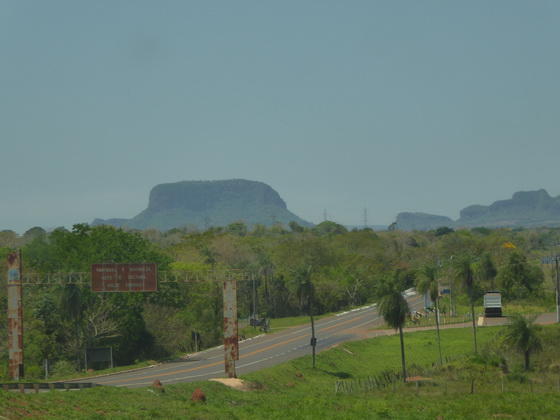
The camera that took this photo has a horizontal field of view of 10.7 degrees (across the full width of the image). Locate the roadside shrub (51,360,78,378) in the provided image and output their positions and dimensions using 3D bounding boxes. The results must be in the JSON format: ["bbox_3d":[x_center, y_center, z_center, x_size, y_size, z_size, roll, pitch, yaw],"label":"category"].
[{"bbox_3d":[-19.821,14.603,274.000,2.400,1.650,2.100,-1,0,-1],"label":"roadside shrub"}]

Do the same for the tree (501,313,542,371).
[{"bbox_3d":[22.191,12.083,275.000,3.850,5.300,3.700,-1,0,-1],"label":"tree"}]

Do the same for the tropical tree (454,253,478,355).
[{"bbox_3d":[19.256,9.679,309.000,2.500,10.500,2.500,-1,0,-1],"label":"tropical tree"}]

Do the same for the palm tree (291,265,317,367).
[{"bbox_3d":[2.261,10.152,288.000,2.500,9.800,2.400,-1,0,-1],"label":"palm tree"}]

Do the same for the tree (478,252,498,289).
[{"bbox_3d":[32.783,11.464,470.000,3.050,9.600,3.000,-1,0,-1],"label":"tree"}]

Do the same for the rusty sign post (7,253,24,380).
[{"bbox_3d":[-23.597,9.434,267.000,1.250,11.600,0.600,-1,0,-1],"label":"rusty sign post"}]

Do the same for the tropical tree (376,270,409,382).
[{"bbox_3d":[9.698,10.043,258.000,2.700,9.650,2.600,-1,0,-1],"label":"tropical tree"}]

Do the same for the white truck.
[{"bbox_3d":[31.674,13.960,444.000,2.550,3.750,8.000,-1,0,4],"label":"white truck"}]

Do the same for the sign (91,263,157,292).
[{"bbox_3d":[-13.917,6.044,267.000,5.800,2.500,0.200,-1,0,-1],"label":"sign"}]

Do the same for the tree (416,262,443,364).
[{"bbox_3d":[14.436,10.019,289.000,2.500,9.900,2.400,-1,0,-1],"label":"tree"}]

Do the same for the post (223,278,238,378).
[{"bbox_3d":[-4.394,10.616,267.000,1.170,8.800,0.600,-1,0,-1],"label":"post"}]

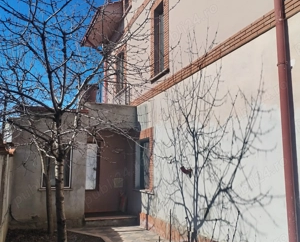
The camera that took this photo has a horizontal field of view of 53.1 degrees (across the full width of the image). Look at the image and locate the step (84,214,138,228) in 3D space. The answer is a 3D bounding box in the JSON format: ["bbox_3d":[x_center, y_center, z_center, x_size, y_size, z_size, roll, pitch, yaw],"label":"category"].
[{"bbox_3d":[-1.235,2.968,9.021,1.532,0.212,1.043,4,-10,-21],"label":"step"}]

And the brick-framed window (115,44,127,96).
[{"bbox_3d":[-1.098,-1.993,11.762,0.220,1.777,1.549,4,-10,-21],"label":"brick-framed window"}]

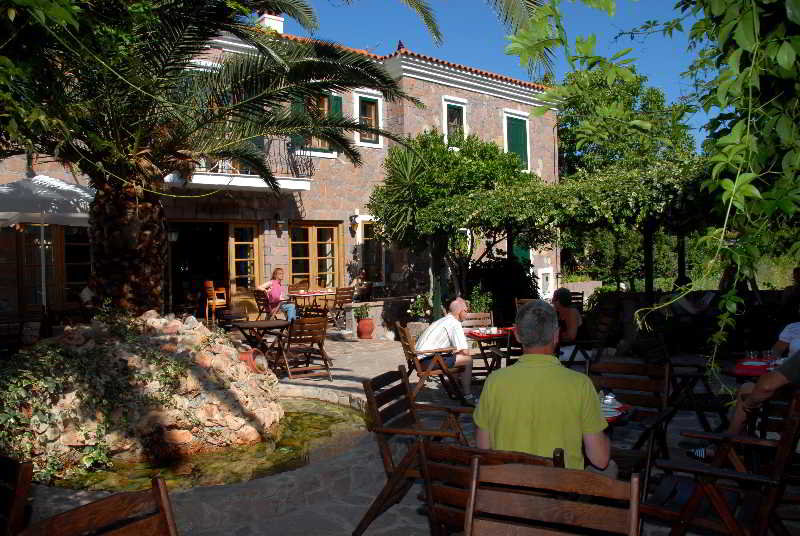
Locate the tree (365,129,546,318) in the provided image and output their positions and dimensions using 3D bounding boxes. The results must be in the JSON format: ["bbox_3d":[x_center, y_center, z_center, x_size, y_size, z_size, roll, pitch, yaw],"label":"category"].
[{"bbox_3d":[1.090,-0.575,11.800,3.250,3.850,3.000,-2,1,0],"label":"tree"}]

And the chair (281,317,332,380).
[{"bbox_3d":[-1.400,1.145,8.700,0.600,0.880,0.620,-2,0,-24],"label":"chair"}]

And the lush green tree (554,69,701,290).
[{"bbox_3d":[7.550,-2.850,20.000,4.900,7.600,4.700,-2,0,0],"label":"lush green tree"}]

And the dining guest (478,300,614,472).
[{"bbox_3d":[0.664,0.842,2.780,0.560,1.330,0.820,-1,1,18],"label":"dining guest"}]

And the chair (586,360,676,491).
[{"bbox_3d":[1.385,1.035,3.580,0.560,0.880,0.600,-1,1,14],"label":"chair"}]

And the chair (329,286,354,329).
[{"bbox_3d":[-1.320,0.880,13.250,0.600,0.880,0.580,-2,0,-28],"label":"chair"}]

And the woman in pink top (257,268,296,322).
[{"bbox_3d":[-2.795,0.626,13.600,0.820,1.250,0.500,-2,1,-22],"label":"woman in pink top"}]

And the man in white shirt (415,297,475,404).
[{"bbox_3d":[0.500,0.917,6.500,0.760,1.190,0.520,-2,0,-29],"label":"man in white shirt"}]

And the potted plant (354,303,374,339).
[{"bbox_3d":[-0.765,1.130,12.950,0.430,0.780,0.430,-2,0,0],"label":"potted plant"}]

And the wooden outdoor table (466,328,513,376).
[{"bbox_3d":[0.970,1.136,7.050,0.770,0.730,0.770,-2,0,34],"label":"wooden outdoor table"}]

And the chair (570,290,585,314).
[{"bbox_3d":[3.089,0.873,10.700,0.540,0.880,0.580,-1,1,18],"label":"chair"}]

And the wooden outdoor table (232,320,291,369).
[{"bbox_3d":[-2.155,1.115,9.150,0.720,0.740,0.720,-2,1,-30],"label":"wooden outdoor table"}]

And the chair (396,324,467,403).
[{"bbox_3d":[0.349,1.014,6.650,0.600,0.880,0.540,-2,1,-22],"label":"chair"}]

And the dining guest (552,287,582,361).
[{"bbox_3d":[1.780,0.850,6.800,0.680,1.250,0.470,-2,0,18],"label":"dining guest"}]

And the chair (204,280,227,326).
[{"bbox_3d":[-4.145,0.811,13.500,0.480,0.920,0.460,-1,1,18],"label":"chair"}]

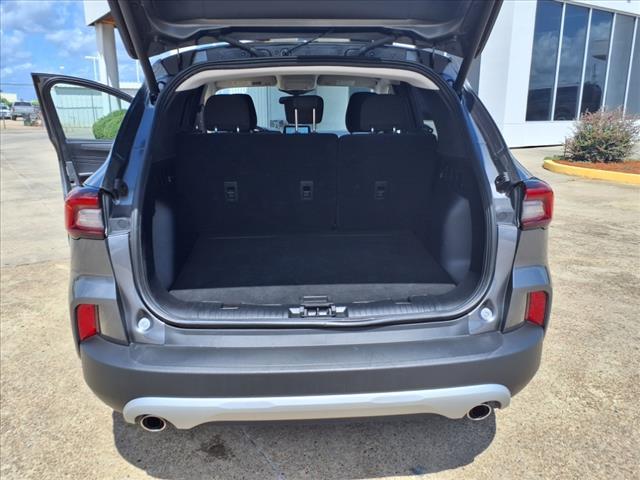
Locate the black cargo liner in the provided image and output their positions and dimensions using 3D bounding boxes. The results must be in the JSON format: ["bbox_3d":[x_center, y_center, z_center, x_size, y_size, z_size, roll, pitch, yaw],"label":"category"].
[{"bbox_3d":[-0.036,0.110,2.254,1.120,0.055,0.940,-1,15,-3],"label":"black cargo liner"}]

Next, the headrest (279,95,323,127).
[{"bbox_3d":[-0.077,-0.649,2.497,0.200,0.145,0.110,-1,15,-3],"label":"headrest"}]

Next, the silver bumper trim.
[{"bbox_3d":[0.003,0.552,1.740,1.400,0.145,0.190,-1,15,-3],"label":"silver bumper trim"}]

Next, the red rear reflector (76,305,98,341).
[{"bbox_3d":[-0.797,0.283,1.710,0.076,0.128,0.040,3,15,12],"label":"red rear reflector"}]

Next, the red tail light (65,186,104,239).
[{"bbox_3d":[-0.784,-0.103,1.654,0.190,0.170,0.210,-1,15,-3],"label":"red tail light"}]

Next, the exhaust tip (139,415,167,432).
[{"bbox_3d":[-0.573,0.618,1.758,0.088,0.070,0.130,-1,15,-3],"label":"exhaust tip"}]

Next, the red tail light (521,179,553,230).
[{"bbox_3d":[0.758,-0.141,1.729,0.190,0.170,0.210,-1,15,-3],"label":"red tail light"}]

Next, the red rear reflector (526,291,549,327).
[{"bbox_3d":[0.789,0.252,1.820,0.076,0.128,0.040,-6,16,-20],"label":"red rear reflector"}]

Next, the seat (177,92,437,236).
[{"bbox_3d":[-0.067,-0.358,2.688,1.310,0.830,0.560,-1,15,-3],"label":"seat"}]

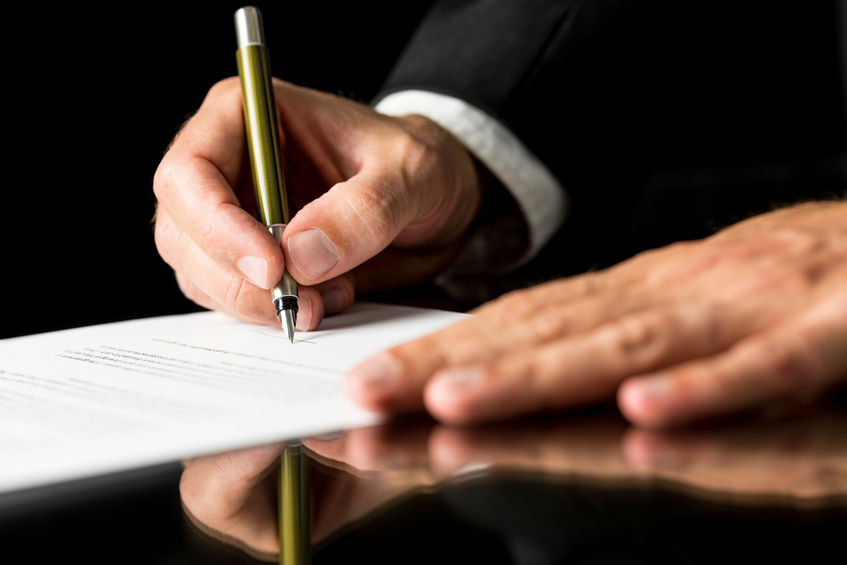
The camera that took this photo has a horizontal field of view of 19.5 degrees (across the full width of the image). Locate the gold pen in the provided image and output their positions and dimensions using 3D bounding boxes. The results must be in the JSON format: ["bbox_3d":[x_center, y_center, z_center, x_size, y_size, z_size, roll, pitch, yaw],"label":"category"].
[{"bbox_3d":[-0.046,-0.033,0.736,0.009,0.109,0.009,-9,-21,1],"label":"gold pen"}]

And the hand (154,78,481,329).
[{"bbox_3d":[-0.034,-0.029,0.766,0.120,0.077,0.100,-10,9,-42],"label":"hand"}]

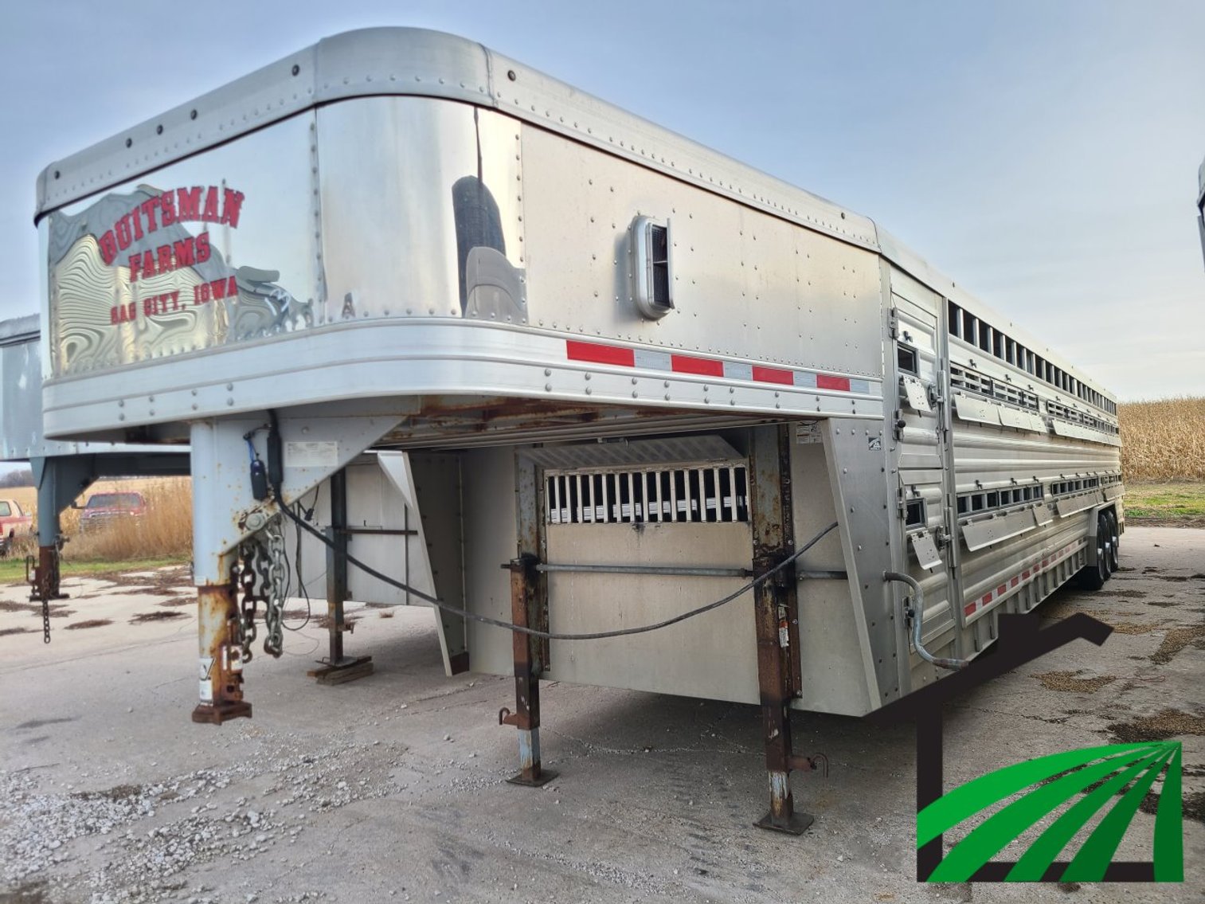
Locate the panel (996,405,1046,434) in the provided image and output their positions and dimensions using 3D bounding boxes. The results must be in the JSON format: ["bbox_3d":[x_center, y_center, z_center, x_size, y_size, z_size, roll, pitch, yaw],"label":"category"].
[{"bbox_3d":[2.993,-0.216,6.413,0.030,0.140,1.650,-14,-9,33],"label":"panel"}]

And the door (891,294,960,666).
[{"bbox_3d":[1.558,0.128,4.342,0.070,1.680,0.830,-3,-3,34],"label":"door"}]

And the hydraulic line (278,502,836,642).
[{"bbox_3d":[-0.020,0.363,3.048,2.020,0.510,0.100,-3,0,-23],"label":"hydraulic line"}]

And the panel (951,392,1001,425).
[{"bbox_3d":[2.181,-0.231,5.224,0.030,0.140,1.130,-14,-9,33],"label":"panel"}]

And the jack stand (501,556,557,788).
[{"bbox_3d":[-0.398,1.126,4.700,0.240,1.150,0.190,-3,-3,34],"label":"jack stand"}]

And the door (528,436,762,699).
[{"bbox_3d":[0.148,0.560,4.529,1.300,1.260,0.060,-3,-3,34],"label":"door"}]

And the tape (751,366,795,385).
[{"bbox_3d":[0.596,-0.264,3.150,0.003,0.051,0.279,-4,-3,41],"label":"tape"}]

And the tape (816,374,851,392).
[{"bbox_3d":[0.894,-0.266,3.496,0.003,0.051,0.279,-4,-3,41],"label":"tape"}]

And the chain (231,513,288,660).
[{"bbox_3d":[-1.011,0.405,2.675,0.115,0.420,0.125,-3,0,34],"label":"chain"}]

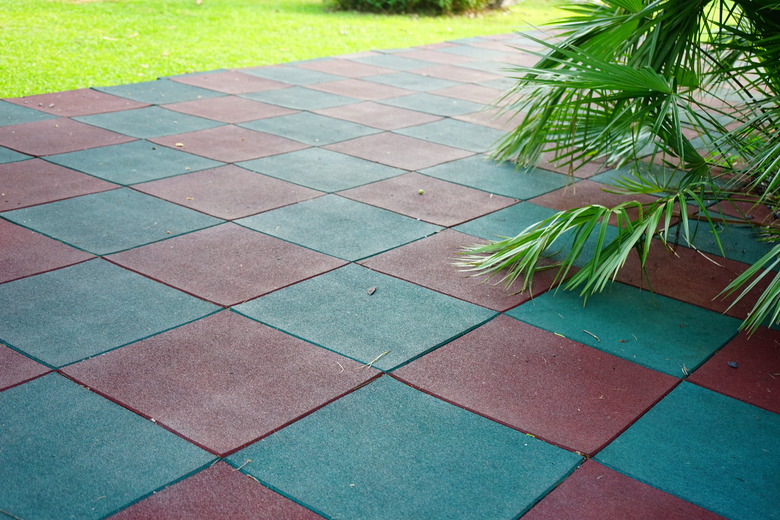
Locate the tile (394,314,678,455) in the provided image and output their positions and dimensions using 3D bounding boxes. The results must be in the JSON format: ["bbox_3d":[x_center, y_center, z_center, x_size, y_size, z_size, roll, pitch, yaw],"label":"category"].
[{"bbox_3d":[0.338,0.276,2.120,0.500,0.030,0.500,18,24,32],"label":"tile"}]

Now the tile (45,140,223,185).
[{"bbox_3d":[-0.963,-0.362,3.531,0.500,0.030,0.500,18,24,33],"label":"tile"}]

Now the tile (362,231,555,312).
[{"bbox_3d":[0.239,0.029,2.716,0.500,0.030,0.500,18,24,33],"label":"tile"}]

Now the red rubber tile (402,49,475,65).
[{"bbox_3d":[0.351,-1.502,6.963,0.500,0.030,0.500,18,24,32],"label":"red rubber tile"}]

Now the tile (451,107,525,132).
[{"bbox_3d":[0.659,-0.707,4.872,0.500,0.030,0.500,19,24,34],"label":"tile"}]

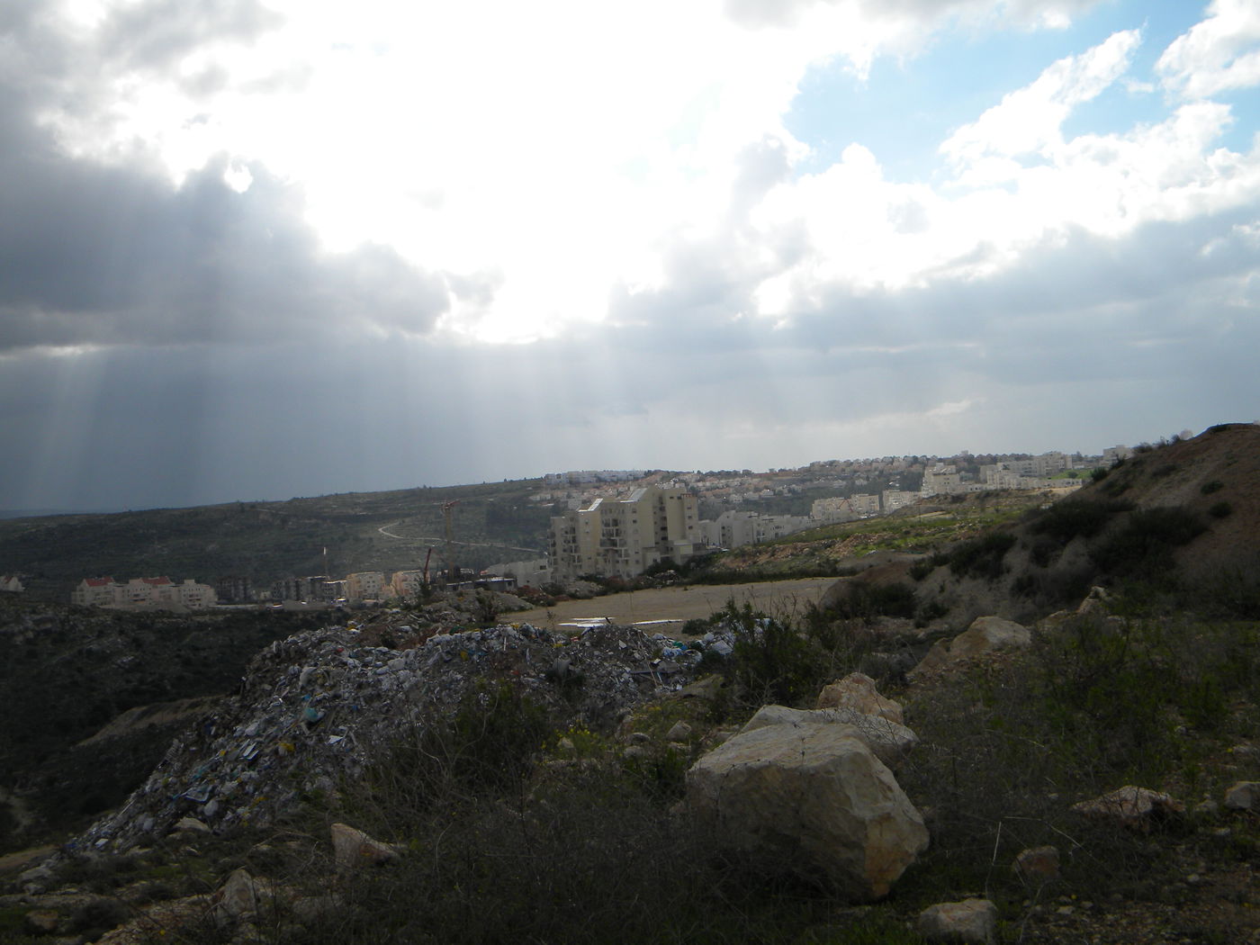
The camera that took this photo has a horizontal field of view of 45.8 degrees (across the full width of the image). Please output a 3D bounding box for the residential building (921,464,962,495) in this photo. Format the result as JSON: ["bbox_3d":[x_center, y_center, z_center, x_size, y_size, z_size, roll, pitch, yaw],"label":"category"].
[{"bbox_3d":[204.584,5.494,980.000,25.000,20.000,18.000,-3,0,10],"label":"residential building"}]

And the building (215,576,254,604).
[{"bbox_3d":[-250.259,74.486,945.000,22.500,17.000,16.000,-3,0,-16],"label":"building"}]

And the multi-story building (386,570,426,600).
[{"bbox_3d":[-139.552,70.236,930.000,20.000,18.000,16.000,-3,0,-27],"label":"multi-story building"}]

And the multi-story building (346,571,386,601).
[{"bbox_3d":[-166.163,71.611,940.000,20.500,18.000,16.000,-3,0,-27],"label":"multi-story building"}]

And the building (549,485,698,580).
[{"bbox_3d":[-2.315,18.984,468.000,41.000,29.000,20.000,-3,0,25],"label":"building"}]

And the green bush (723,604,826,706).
[{"bbox_3d":[1.216,1.521,12.500,0.850,0.900,0.800,-3,0,0],"label":"green bush"}]

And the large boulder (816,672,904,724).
[{"bbox_3d":[1.571,1.571,10.200,0.550,0.400,0.450,-3,0,9],"label":"large boulder"}]

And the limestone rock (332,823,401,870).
[{"bbox_3d":[-1.564,2.203,8.800,0.400,0.280,0.280,-3,0,0],"label":"limestone rock"}]

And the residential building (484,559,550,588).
[{"bbox_3d":[-33.230,29.892,440.000,20.000,10.000,14.000,-3,0,10],"label":"residential building"}]

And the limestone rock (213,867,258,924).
[{"bbox_3d":[-2.087,2.238,7.900,0.240,0.300,0.200,-3,0,0],"label":"limestone rock"}]

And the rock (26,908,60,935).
[{"bbox_3d":[-3.305,2.529,8.400,0.200,0.145,0.170,-3,0,0],"label":"rock"}]

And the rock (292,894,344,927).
[{"bbox_3d":[-1.336,1.876,6.400,0.200,0.130,0.160,-3,0,-12],"label":"rock"}]

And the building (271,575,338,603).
[{"bbox_3d":[-209.274,75.668,960.000,40.000,17.000,18.000,-3,0,0],"label":"building"}]

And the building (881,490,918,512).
[{"bbox_3d":[181.057,20.117,1000.000,22.000,16.000,16.000,-3,0,10],"label":"building"}]

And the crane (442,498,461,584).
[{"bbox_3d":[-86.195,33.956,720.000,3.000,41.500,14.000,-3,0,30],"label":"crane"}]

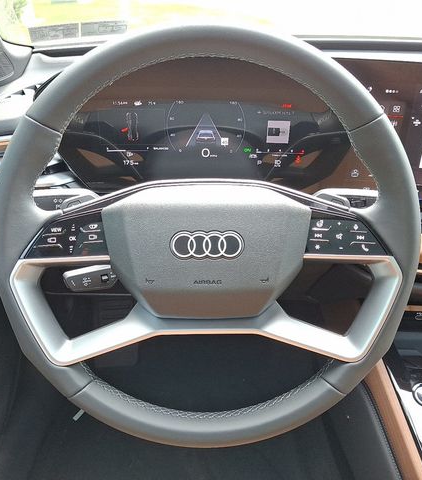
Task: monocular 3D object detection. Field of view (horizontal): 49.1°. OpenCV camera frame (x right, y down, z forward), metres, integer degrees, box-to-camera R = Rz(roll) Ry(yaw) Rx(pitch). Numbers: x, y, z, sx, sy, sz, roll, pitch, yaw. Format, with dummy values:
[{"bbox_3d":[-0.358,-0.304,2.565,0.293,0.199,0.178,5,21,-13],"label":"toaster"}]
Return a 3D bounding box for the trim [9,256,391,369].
[{"bbox_3d":[-0.005,0.061,0.412,0.339,0.097,0.042,0,0,0],"label":"trim"}]

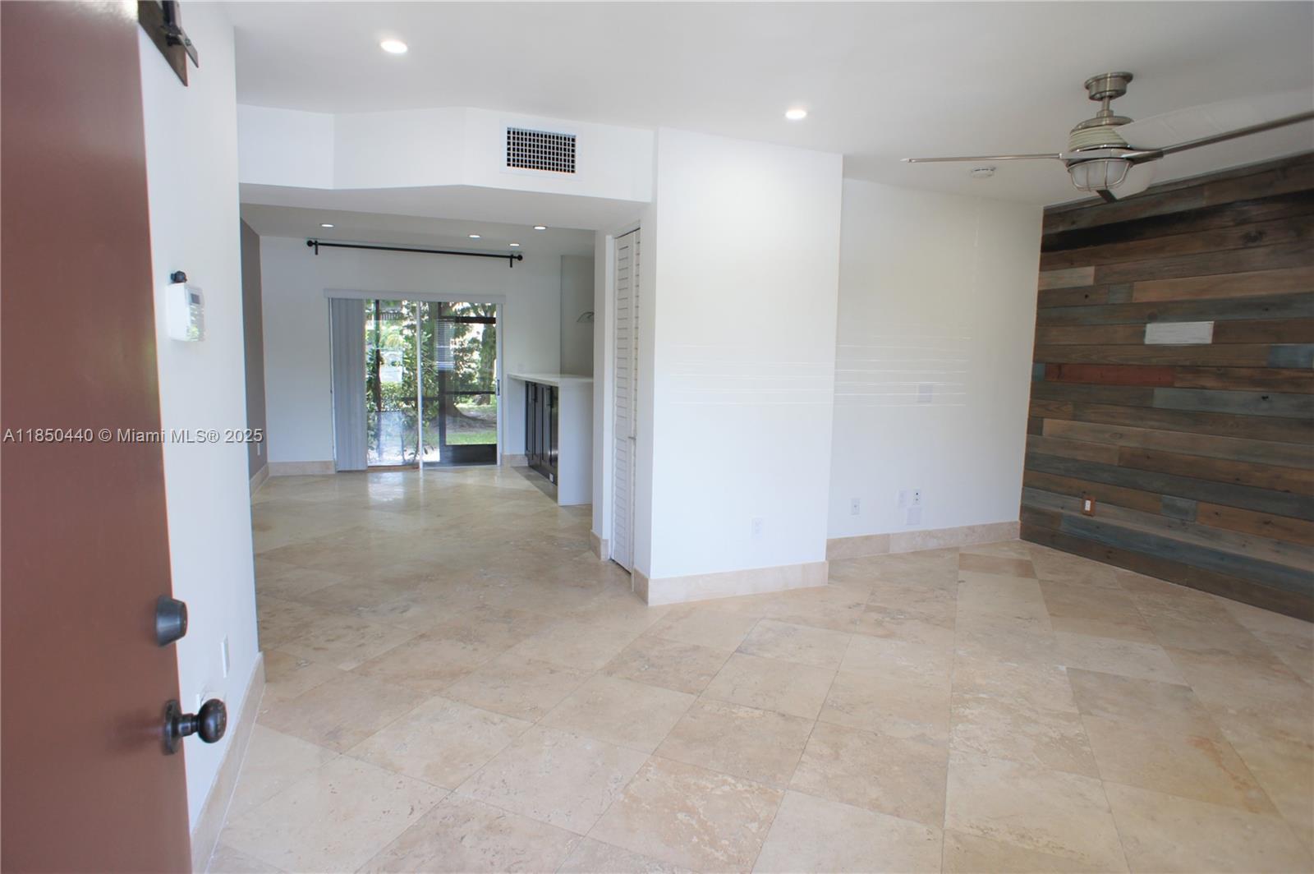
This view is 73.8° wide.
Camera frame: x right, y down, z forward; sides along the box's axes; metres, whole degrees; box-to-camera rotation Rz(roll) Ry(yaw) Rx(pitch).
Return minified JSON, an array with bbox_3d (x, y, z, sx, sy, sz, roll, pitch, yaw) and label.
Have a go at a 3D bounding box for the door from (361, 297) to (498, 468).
[{"bbox_3d":[-2.385,-0.541,9.027,1.496,1.754,0.100,-1,6,-21],"label":"door"}]

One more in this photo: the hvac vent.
[{"bbox_3d":[-0.544,-1.348,4.128,0.338,0.187,0.040,-1,6,-21],"label":"hvac vent"}]

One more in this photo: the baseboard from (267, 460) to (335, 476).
[{"bbox_3d":[-3.522,0.314,8.681,0.606,0.141,0.025,-1,6,-21],"label":"baseboard"}]

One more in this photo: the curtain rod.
[{"bbox_3d":[-2.383,-1.843,8.794,2.103,0.130,0.120,-1,6,-21],"label":"curtain rod"}]

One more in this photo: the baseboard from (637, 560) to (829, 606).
[{"bbox_3d":[0.427,0.769,4.749,1.109,0.144,0.180,-1,6,-23],"label":"baseboard"}]

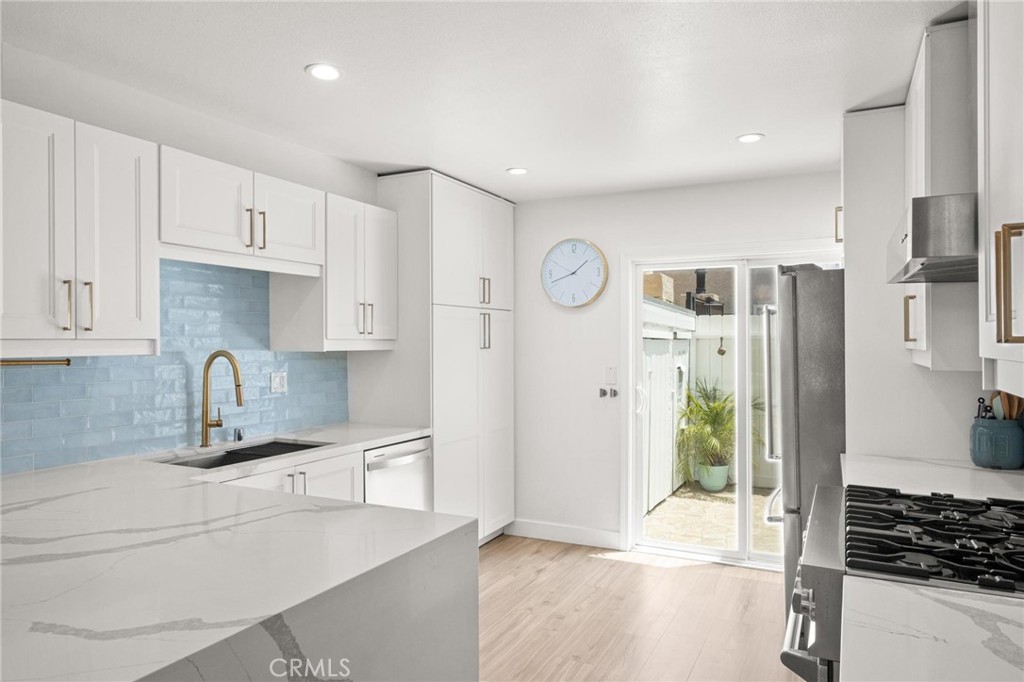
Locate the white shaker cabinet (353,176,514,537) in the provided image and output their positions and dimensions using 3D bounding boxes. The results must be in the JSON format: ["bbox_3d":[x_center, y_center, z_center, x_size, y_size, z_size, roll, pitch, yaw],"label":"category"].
[{"bbox_3d":[-0.512,0.215,4.299,0.660,2.440,1.090,0,0,28],"label":"white shaker cabinet"}]

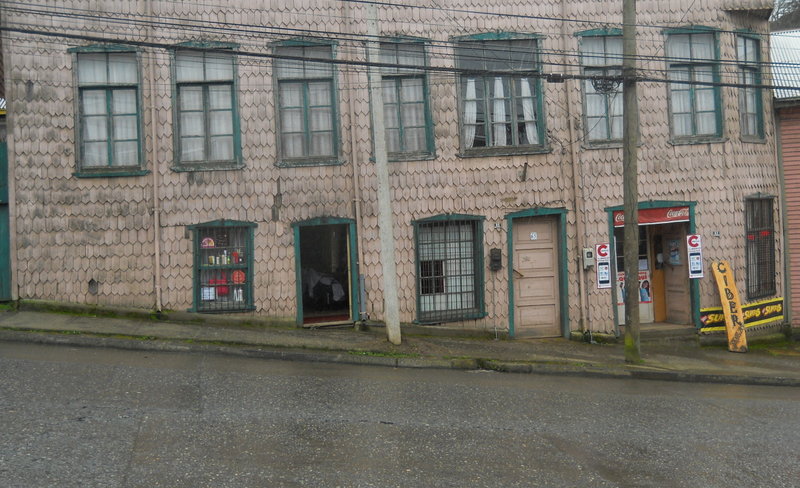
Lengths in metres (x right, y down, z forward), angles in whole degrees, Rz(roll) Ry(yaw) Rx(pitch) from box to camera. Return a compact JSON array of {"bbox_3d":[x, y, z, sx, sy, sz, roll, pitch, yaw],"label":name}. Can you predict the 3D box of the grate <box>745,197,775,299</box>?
[{"bbox_3d":[7.620,0.051,18.047,1.238,2.200,0.120,-2,-2,-38],"label":"grate"}]

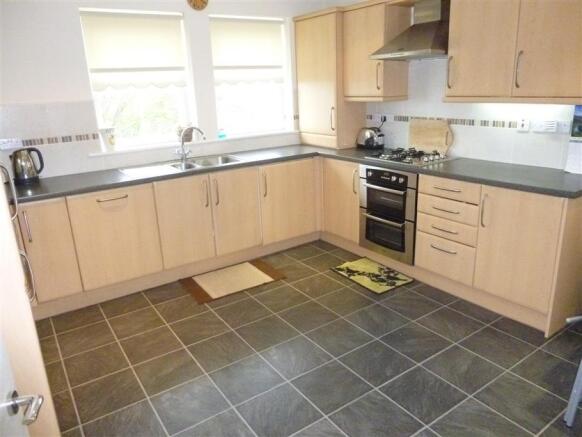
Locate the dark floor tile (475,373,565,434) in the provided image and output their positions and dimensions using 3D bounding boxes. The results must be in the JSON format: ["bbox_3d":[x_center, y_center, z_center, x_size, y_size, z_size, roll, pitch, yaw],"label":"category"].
[{"bbox_3d":[1.120,0.891,2.054,0.322,0.010,0.322,-13,20,-32],"label":"dark floor tile"}]

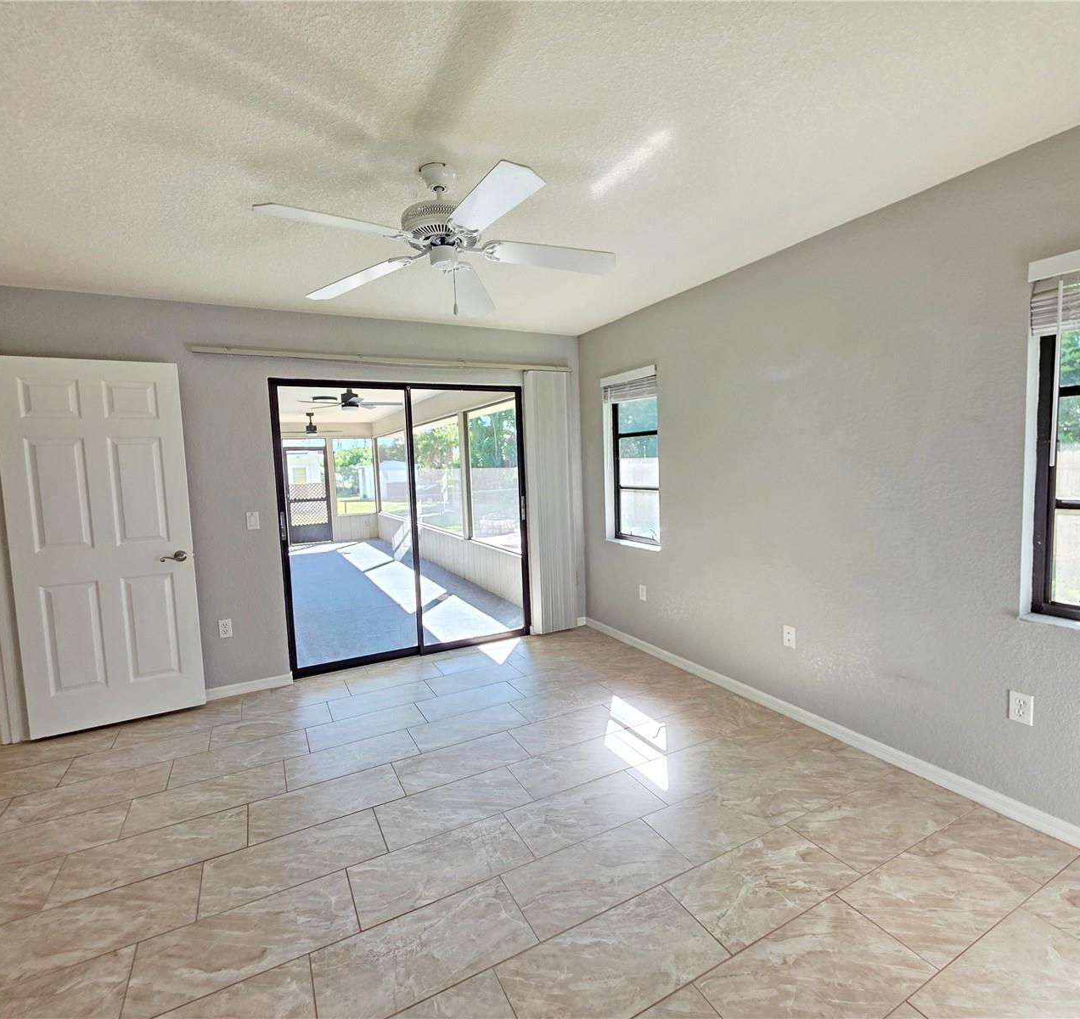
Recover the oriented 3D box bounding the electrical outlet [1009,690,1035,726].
[{"bbox_3d":[1.813,0.751,1.922,0.008,0.115,0.071,-4,5,-27],"label":"electrical outlet"}]

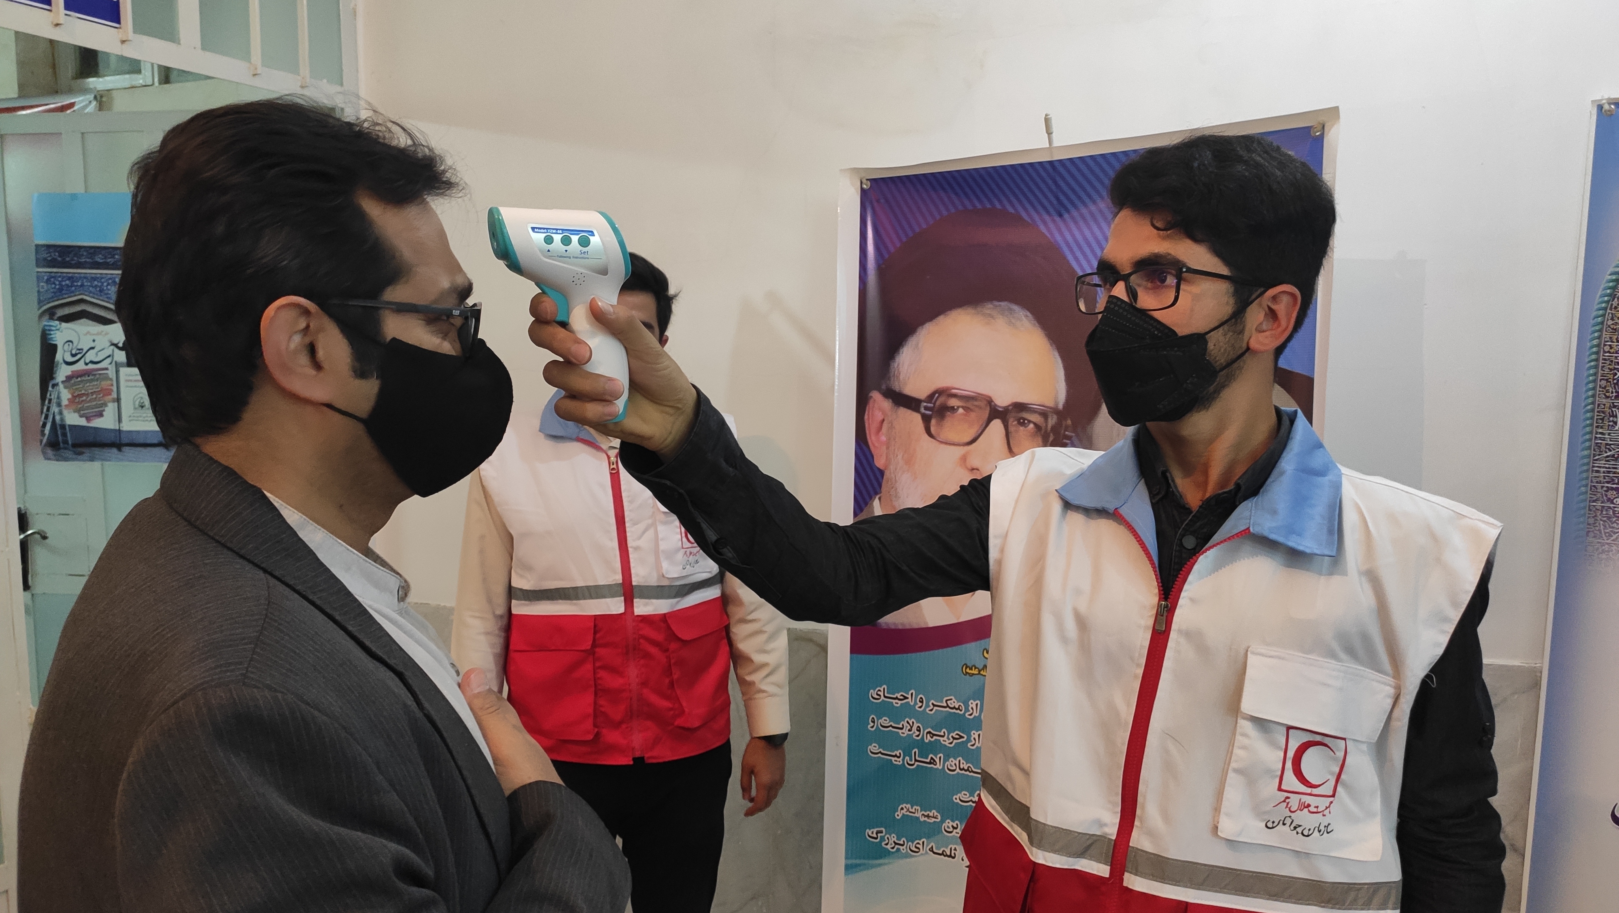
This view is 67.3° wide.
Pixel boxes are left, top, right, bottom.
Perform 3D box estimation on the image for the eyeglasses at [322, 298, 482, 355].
[{"bbox_3d":[-0.287,-0.085,0.793,0.138,0.042,0.141,3,7,-16],"label":"eyeglasses"}]

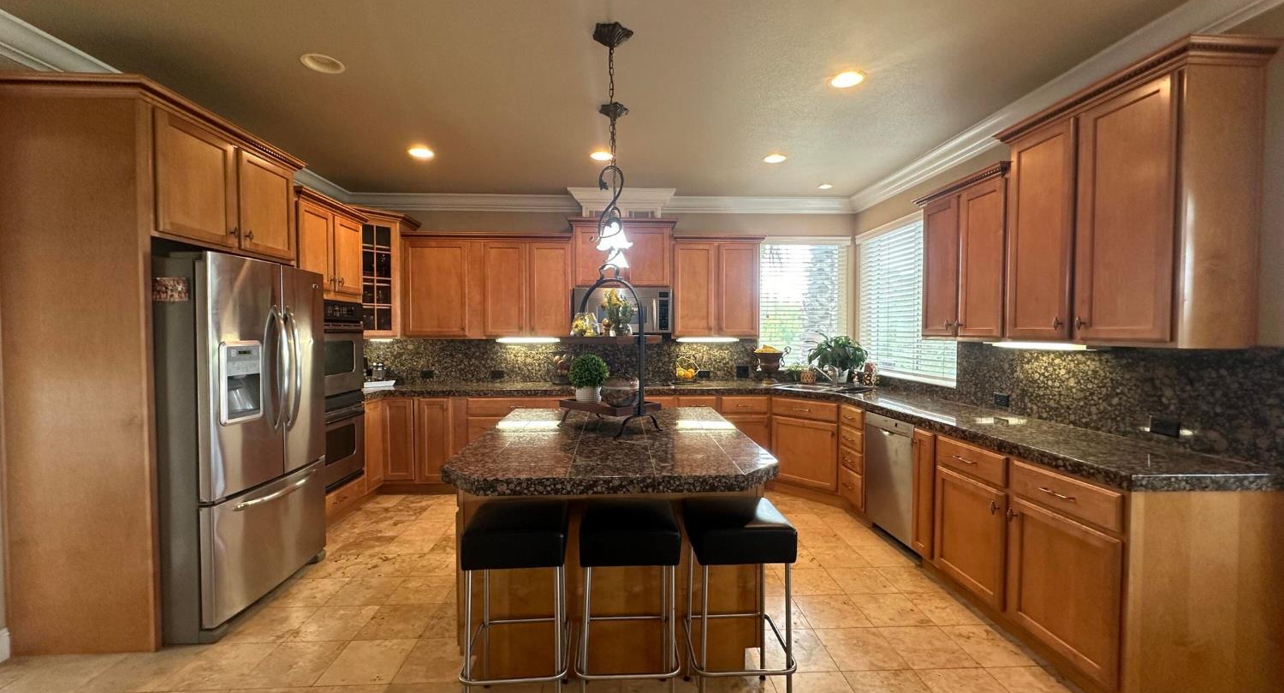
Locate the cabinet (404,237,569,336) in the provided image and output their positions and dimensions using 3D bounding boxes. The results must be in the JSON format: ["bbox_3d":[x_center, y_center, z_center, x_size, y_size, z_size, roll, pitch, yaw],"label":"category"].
[{"bbox_3d":[-1.406,-0.537,4.844,1.501,0.906,0.380,0,2,-3],"label":"cabinet"}]

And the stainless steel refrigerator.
[{"bbox_3d":[-2.328,0.449,2.780,0.830,1.765,0.920,0,1,-2],"label":"stainless steel refrigerator"}]

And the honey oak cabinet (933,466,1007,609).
[{"bbox_3d":[1.914,0.944,2.624,0.570,0.575,0.540,0,1,-2],"label":"honey oak cabinet"}]

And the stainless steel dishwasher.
[{"bbox_3d":[1.874,0.848,3.349,0.600,0.782,0.600,0,2,-3],"label":"stainless steel dishwasher"}]

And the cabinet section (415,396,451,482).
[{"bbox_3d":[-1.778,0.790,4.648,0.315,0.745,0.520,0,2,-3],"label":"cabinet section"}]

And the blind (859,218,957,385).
[{"bbox_3d":[2.161,-0.372,4.318,0.070,1.250,1.470,0,1,-2],"label":"blind"}]

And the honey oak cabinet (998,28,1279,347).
[{"bbox_3d":[2.091,-0.560,2.336,0.370,1.113,0.947,0,2,-3],"label":"honey oak cabinet"}]

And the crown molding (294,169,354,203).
[{"bbox_3d":[-2.795,-1.386,4.594,0.115,0.135,0.820,0,2,-3],"label":"crown molding"}]

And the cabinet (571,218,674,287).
[{"bbox_3d":[-0.177,-0.853,4.862,0.935,0.615,0.390,0,1,-2],"label":"cabinet"}]

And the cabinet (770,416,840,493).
[{"bbox_3d":[1.480,0.867,4.411,0.570,0.540,0.500,1,2,42],"label":"cabinet"}]

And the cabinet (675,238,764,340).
[{"bbox_3d":[0.704,-0.554,5.019,0.820,0.931,0.350,0,2,-3],"label":"cabinet"}]

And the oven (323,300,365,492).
[{"bbox_3d":[-2.484,0.328,3.729,0.615,1.320,0.765,0,1,-2],"label":"oven"}]

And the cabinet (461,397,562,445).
[{"bbox_3d":[-1.080,0.837,4.752,0.920,0.845,0.600,0,1,-2],"label":"cabinet"}]

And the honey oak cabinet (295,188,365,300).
[{"bbox_3d":[-2.495,-0.670,3.692,0.640,0.660,0.840,0,2,-3],"label":"honey oak cabinet"}]

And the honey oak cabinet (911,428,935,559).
[{"bbox_3d":[1.861,0.840,3.016,0.500,0.705,0.205,0,2,-3],"label":"honey oak cabinet"}]

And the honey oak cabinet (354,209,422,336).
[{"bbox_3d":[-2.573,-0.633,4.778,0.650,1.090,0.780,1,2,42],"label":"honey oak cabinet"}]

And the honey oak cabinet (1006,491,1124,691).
[{"bbox_3d":[1.902,0.944,2.099,0.500,0.540,0.535,0,2,-3],"label":"honey oak cabinet"}]

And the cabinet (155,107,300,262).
[{"bbox_3d":[-2.461,-0.800,2.770,0.605,0.620,1.025,0,2,-3],"label":"cabinet"}]

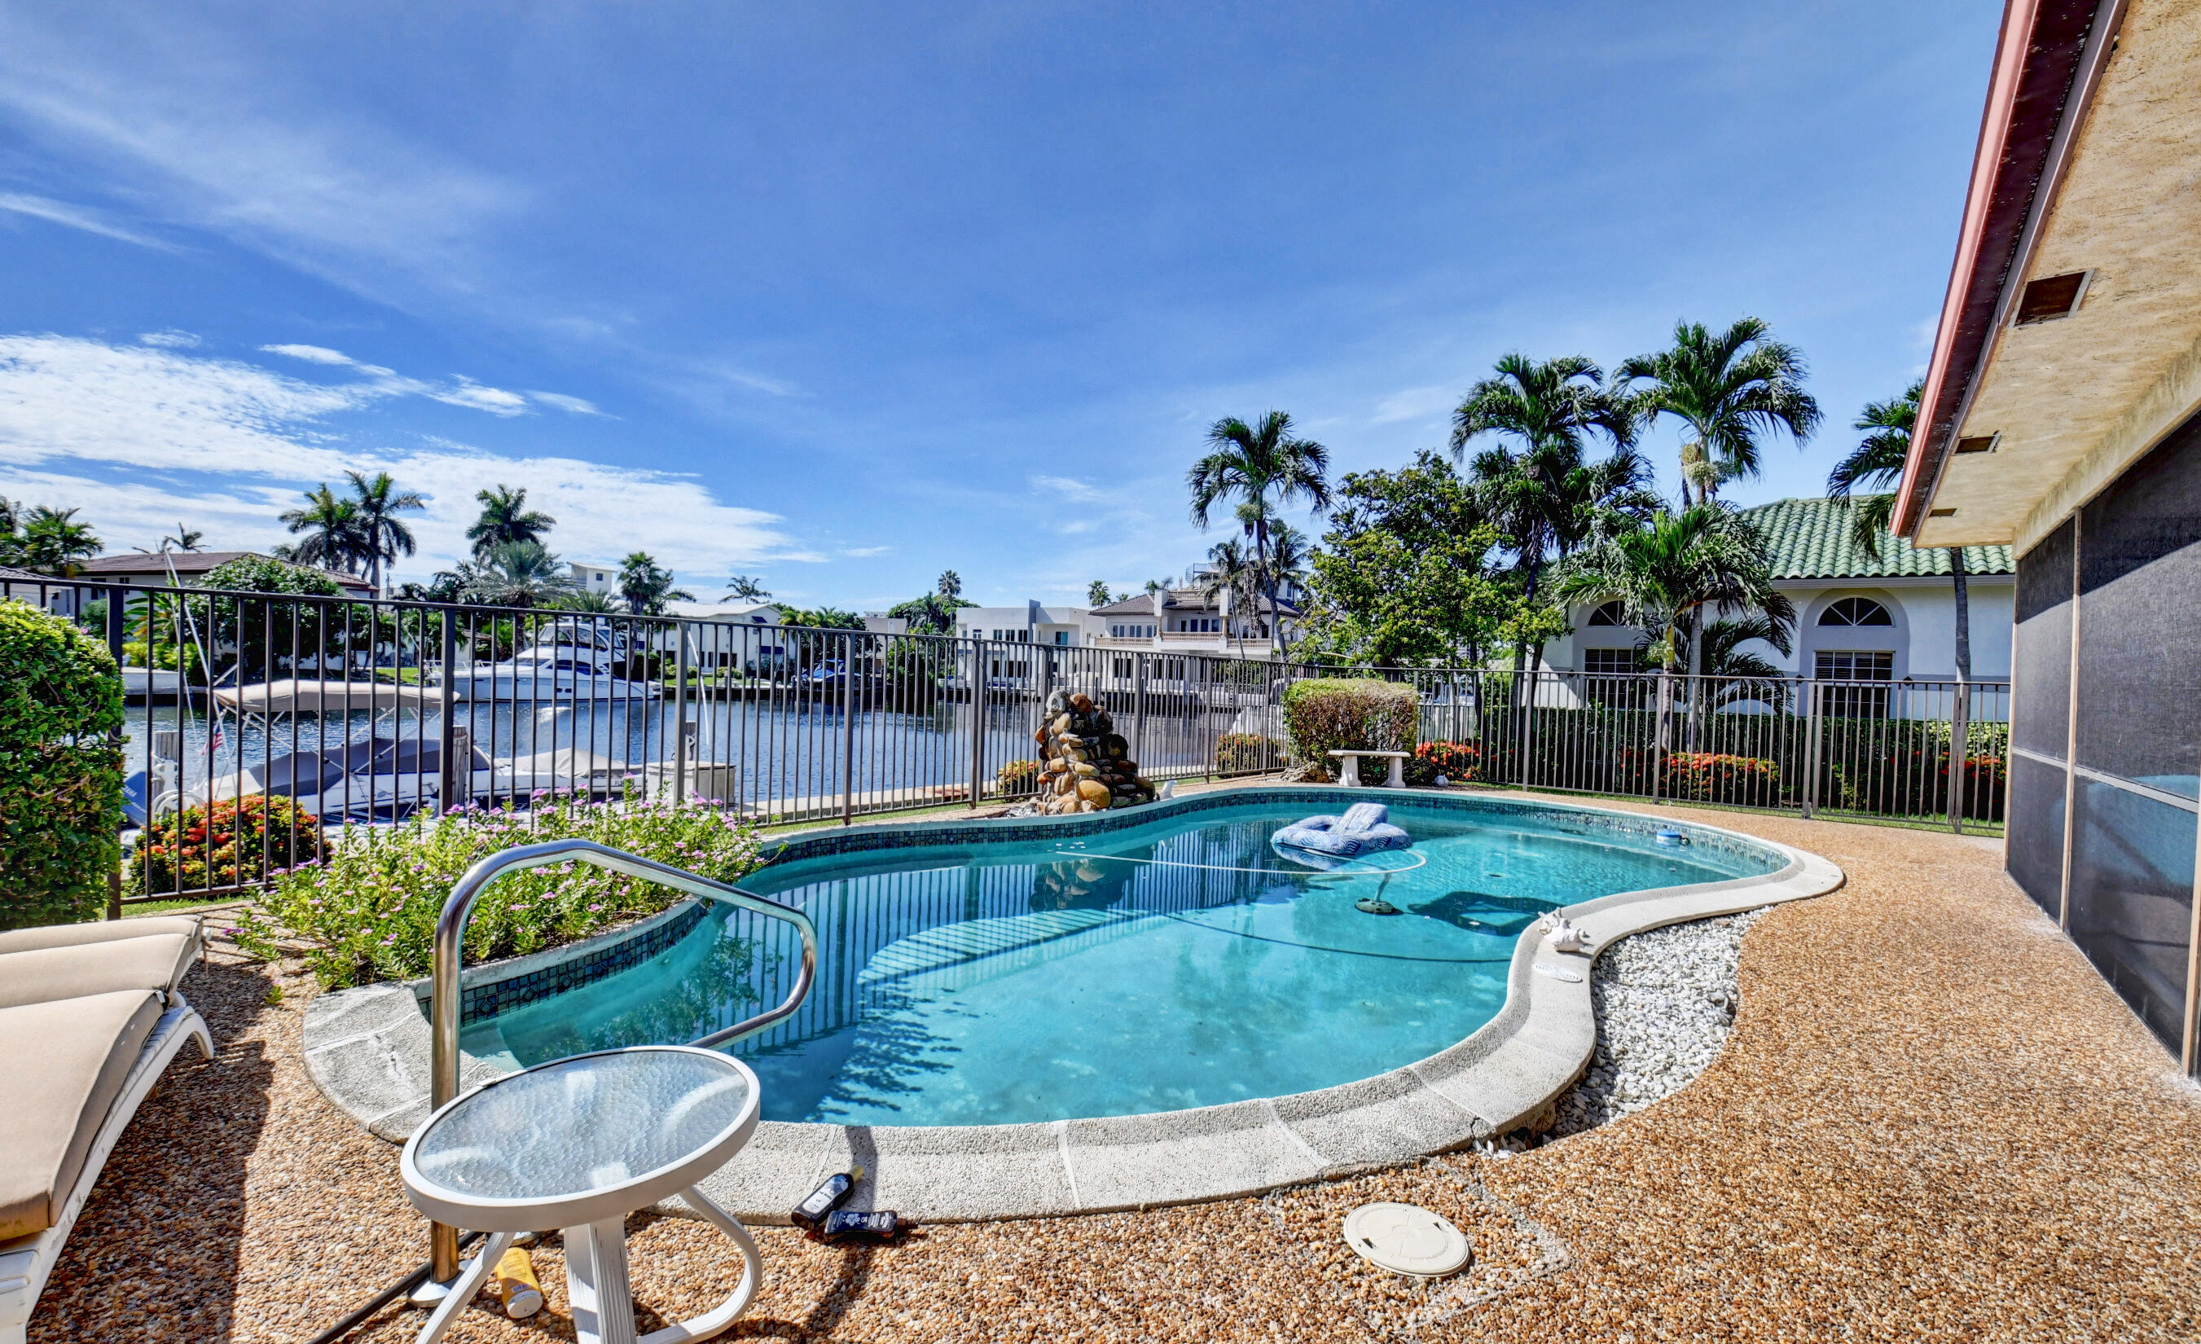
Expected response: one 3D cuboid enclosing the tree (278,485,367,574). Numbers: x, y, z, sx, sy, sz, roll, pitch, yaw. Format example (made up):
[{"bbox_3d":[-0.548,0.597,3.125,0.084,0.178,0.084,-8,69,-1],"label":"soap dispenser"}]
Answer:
[{"bbox_3d":[-57.067,-6.759,66.993,5.200,13.770,5.200,2,0,-41],"label":"tree"}]

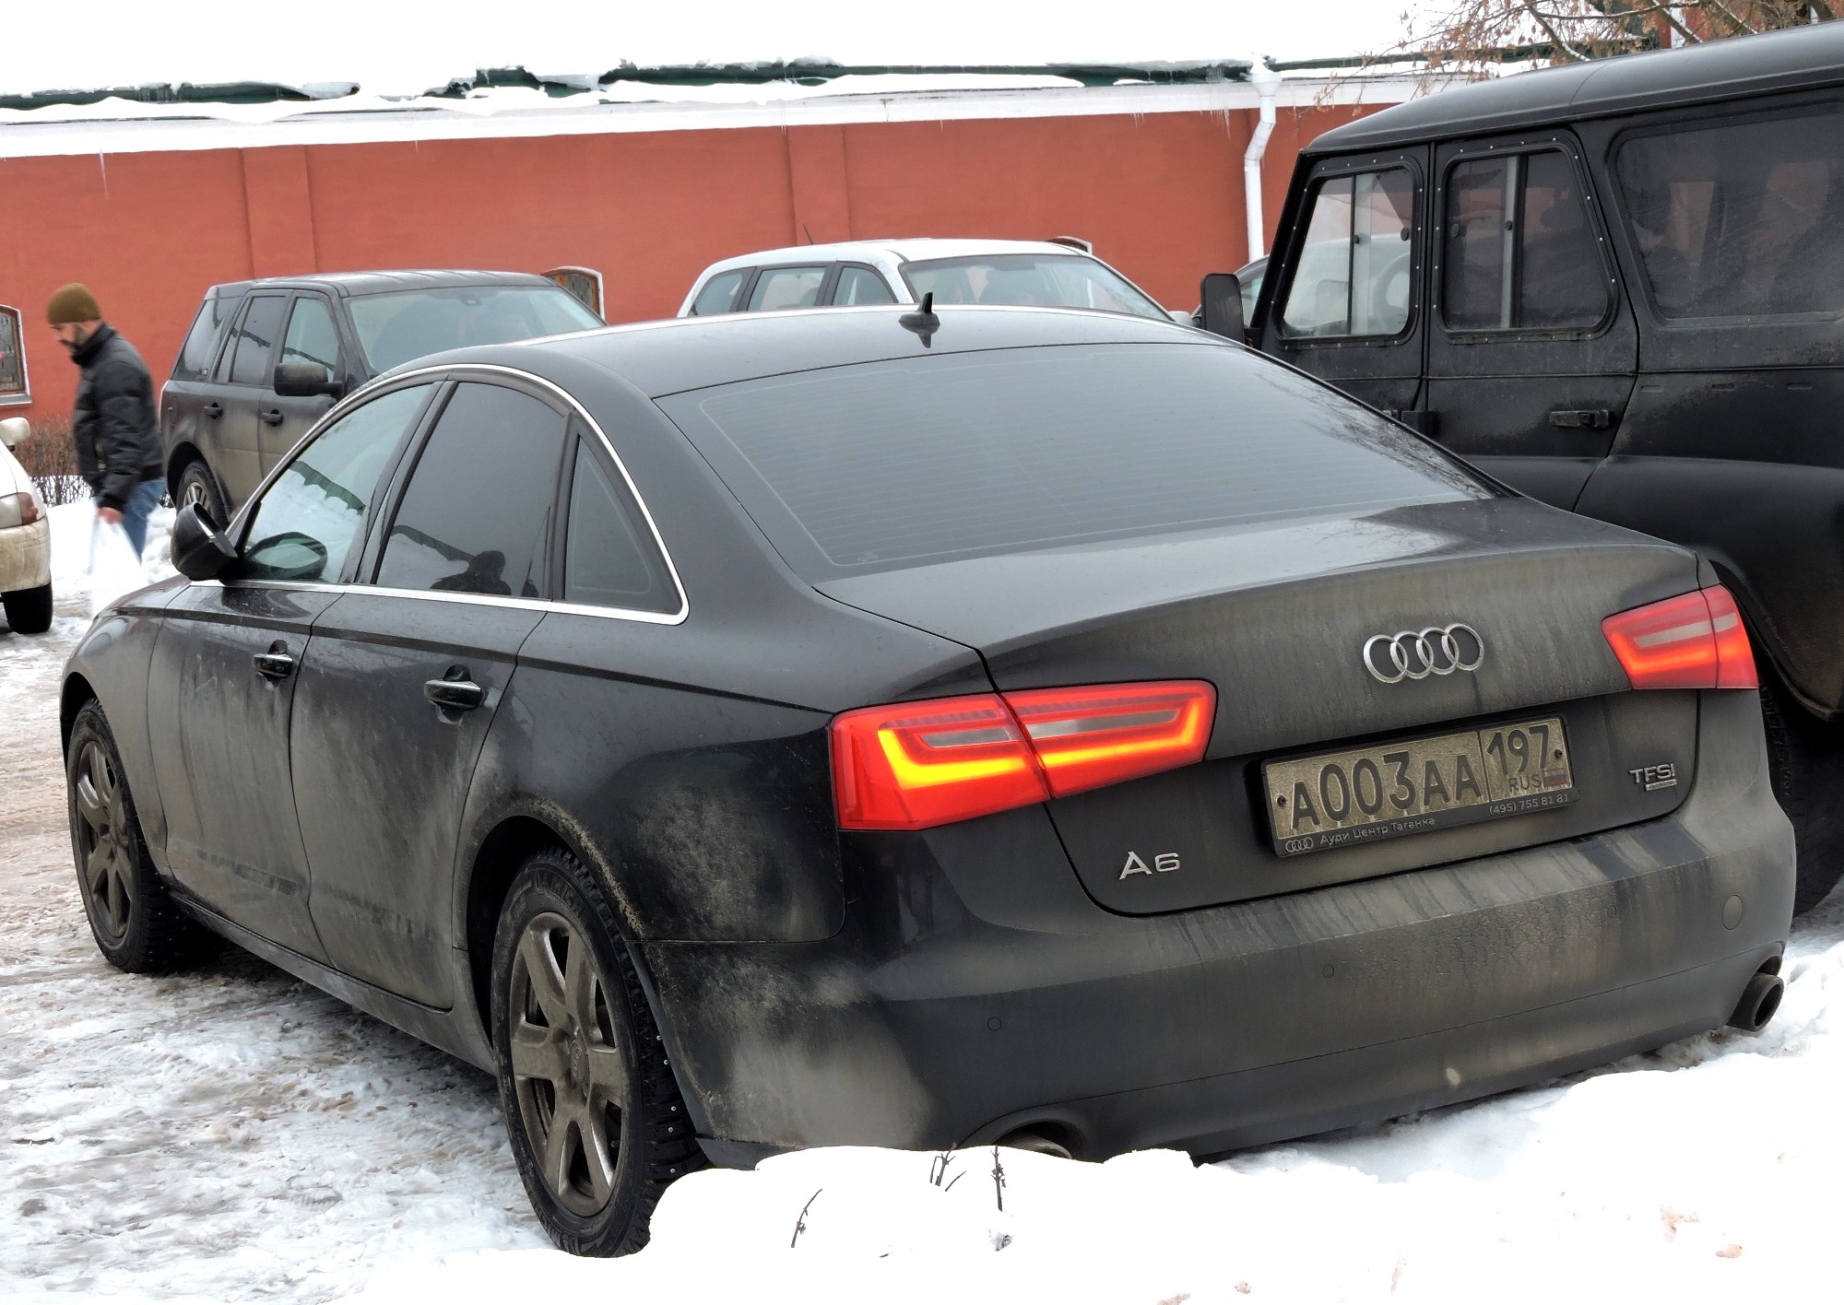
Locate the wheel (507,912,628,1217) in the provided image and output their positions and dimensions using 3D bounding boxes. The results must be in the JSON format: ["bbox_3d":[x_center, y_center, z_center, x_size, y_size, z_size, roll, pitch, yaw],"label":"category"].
[{"bbox_3d":[-0.477,0.610,4.050,0.200,0.465,0.465,-7,7,-30],"label":"wheel"}]

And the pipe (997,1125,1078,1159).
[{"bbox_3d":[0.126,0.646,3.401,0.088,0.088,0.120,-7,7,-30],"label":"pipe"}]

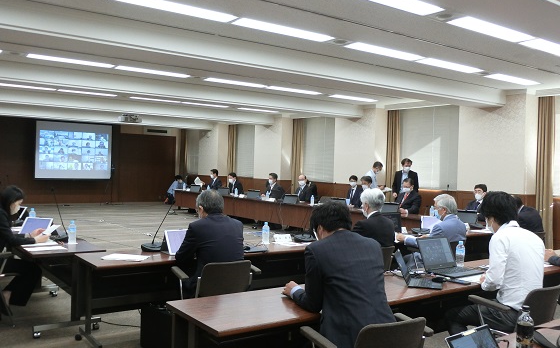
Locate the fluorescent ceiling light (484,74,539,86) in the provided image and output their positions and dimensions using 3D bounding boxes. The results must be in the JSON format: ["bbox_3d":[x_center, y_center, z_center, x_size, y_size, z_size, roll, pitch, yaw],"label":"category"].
[{"bbox_3d":[3.740,-1.508,8.762,1.240,0.060,0.260,1,1,-36],"label":"fluorescent ceiling light"}]

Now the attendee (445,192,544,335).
[{"bbox_3d":[1.321,0.758,3.357,0.520,1.300,0.820,1,1,-36],"label":"attendee"}]

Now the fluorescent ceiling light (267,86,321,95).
[{"bbox_3d":[0.307,-1.623,10.746,1.230,0.060,0.260,1,1,-36],"label":"fluorescent ceiling light"}]

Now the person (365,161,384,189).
[{"bbox_3d":[1.994,0.570,11.757,0.500,1.660,0.480,2,1,40],"label":"person"}]

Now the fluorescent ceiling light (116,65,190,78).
[{"bbox_3d":[-2.036,-1.674,8.943,1.246,0.070,0.272,1,1,-36],"label":"fluorescent ceiling light"}]

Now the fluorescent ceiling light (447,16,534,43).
[{"bbox_3d":[2.246,-1.518,5.759,1.246,0.070,0.287,1,1,-36],"label":"fluorescent ceiling light"}]

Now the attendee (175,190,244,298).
[{"bbox_3d":[-0.614,0.757,4.301,0.550,1.270,0.820,1,1,-40],"label":"attendee"}]

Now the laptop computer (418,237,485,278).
[{"bbox_3d":[1.318,0.638,4.241,0.385,0.240,0.360,1,1,-36],"label":"laptop computer"}]

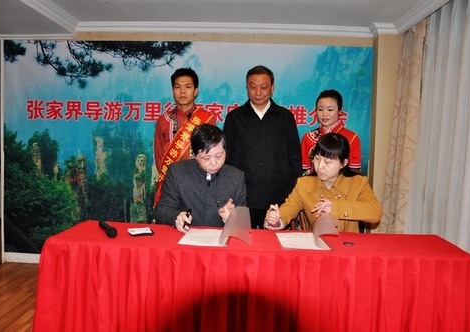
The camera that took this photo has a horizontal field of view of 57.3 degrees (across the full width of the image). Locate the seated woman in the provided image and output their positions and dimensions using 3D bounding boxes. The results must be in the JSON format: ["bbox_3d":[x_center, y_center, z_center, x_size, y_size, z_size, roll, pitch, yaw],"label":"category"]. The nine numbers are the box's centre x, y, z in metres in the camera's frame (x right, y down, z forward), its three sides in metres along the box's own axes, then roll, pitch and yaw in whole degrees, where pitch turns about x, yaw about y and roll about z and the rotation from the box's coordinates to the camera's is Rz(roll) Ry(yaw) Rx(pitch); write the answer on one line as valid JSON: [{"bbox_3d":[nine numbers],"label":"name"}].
[{"bbox_3d":[0.470,0.471,2.330,0.580,1.270,0.660,2,3,12],"label":"seated woman"}]

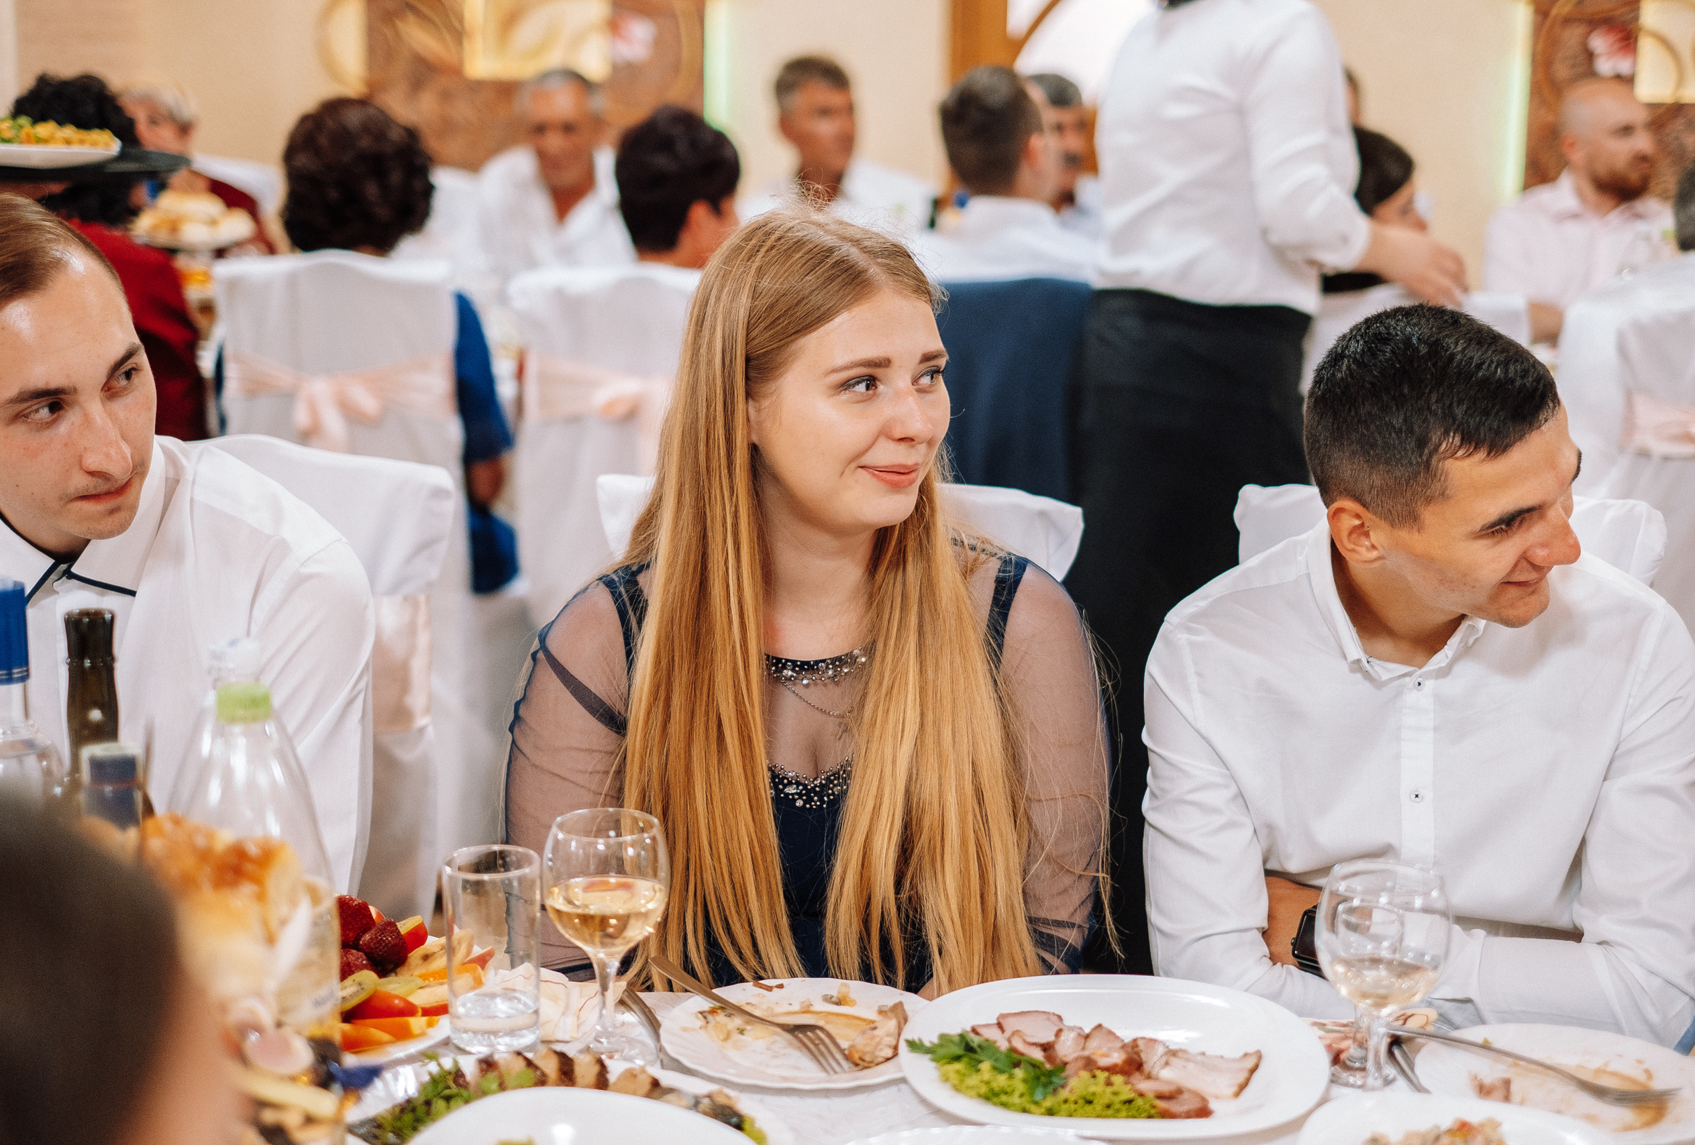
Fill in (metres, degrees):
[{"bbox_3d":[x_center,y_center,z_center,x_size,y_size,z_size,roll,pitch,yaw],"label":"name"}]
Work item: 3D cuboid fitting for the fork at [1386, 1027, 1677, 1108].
[{"bbox_3d":[0.432,0.308,1.597,0.179,0.024,0.025,11,14,15],"label":"fork"}]

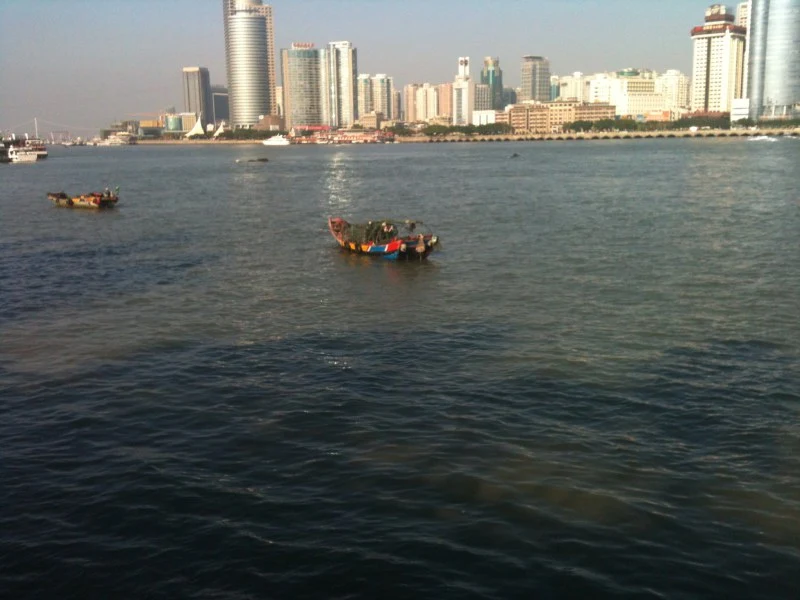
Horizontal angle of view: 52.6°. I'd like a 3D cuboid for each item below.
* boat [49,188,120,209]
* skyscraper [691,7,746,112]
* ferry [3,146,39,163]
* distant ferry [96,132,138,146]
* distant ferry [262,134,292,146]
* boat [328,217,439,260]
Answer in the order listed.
[{"bbox_3d":[-33.964,-10.918,86.792,7.900,2.000,2.500,3,12,21],"label":"boat"},{"bbox_3d":[248.368,-179.719,630.876,30.000,91.000,30.000,-11,15,-40],"label":"skyscraper"},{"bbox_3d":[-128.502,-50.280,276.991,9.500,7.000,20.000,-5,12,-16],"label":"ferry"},{"bbox_3d":[-323.980,-183.929,928.171,43.000,14.500,11.000,-1,12,1],"label":"distant ferry"},{"bbox_3d":[-103.640,-134.181,679.064,23.000,8.800,6.000,-3,12,-8],"label":"distant ferry"},{"bbox_3d":[-1.175,-3.879,49.651,2.500,2.000,8.000,-9,14,-34],"label":"boat"}]

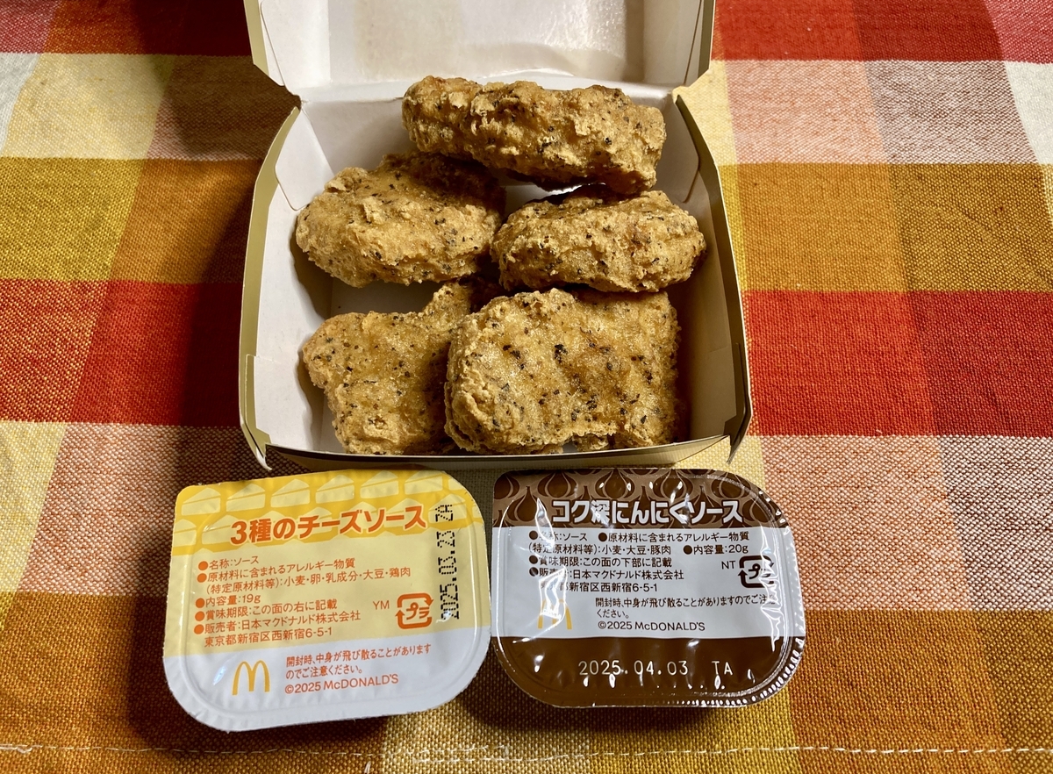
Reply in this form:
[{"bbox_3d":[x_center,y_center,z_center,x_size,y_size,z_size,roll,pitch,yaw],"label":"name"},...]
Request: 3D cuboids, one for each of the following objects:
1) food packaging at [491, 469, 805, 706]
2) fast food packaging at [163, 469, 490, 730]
[{"bbox_3d":[0.024,0.042,0.175,0.060,0.018,0.047,0,64,1],"label":"food packaging"},{"bbox_3d":[-0.038,0.043,0.171,0.061,0.020,0.048,-4,64,-1],"label":"fast food packaging"}]

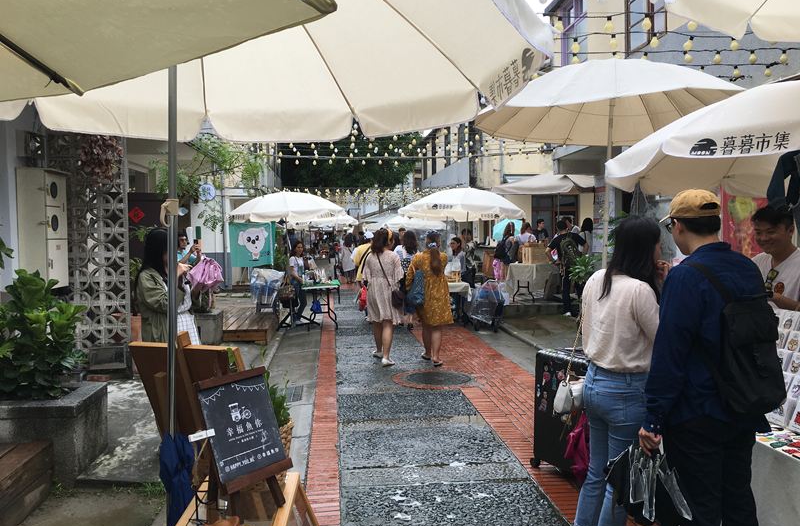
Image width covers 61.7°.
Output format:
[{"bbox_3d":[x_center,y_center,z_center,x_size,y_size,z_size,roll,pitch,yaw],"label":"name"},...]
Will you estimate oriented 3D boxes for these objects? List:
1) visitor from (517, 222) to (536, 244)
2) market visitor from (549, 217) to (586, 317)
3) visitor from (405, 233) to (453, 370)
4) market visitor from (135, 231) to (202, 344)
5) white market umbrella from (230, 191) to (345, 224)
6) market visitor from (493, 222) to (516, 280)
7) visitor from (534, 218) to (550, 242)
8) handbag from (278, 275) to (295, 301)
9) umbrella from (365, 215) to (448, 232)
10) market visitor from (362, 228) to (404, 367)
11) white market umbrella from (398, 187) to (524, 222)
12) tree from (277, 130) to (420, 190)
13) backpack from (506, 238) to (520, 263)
[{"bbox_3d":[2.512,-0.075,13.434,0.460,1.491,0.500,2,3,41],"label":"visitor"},{"bbox_3d":[2.999,0.091,12.000,0.620,1.700,0.500,0,2,-12],"label":"market visitor"},{"bbox_3d":[0.358,0.420,8.086,0.520,1.585,0.450,0,3,3],"label":"visitor"},{"bbox_3d":[-1.804,0.504,5.200,0.500,1.540,0.480,0,2,-7],"label":"market visitor"},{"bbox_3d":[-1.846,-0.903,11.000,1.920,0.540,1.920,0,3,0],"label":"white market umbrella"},{"bbox_3d":[2.162,-0.044,13.800,0.500,1.580,0.450,2,3,41],"label":"market visitor"},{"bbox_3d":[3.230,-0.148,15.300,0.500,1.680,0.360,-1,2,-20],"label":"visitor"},{"bbox_3d":[-1.913,0.409,11.200,0.300,0.440,0.180,0,3,-6],"label":"handbag"},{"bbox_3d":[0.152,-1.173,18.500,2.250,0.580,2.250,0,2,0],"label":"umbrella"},{"bbox_3d":[-0.184,0.394,8.137,0.480,1.636,0.460,0,3,3],"label":"market visitor"},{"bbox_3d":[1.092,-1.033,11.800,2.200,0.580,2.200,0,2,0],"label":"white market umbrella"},{"bbox_3d":[-2.261,-3.476,30.000,6.800,7.600,6.000,0,2,0],"label":"tree"},{"bbox_3d":[2.219,-0.244,13.100,0.200,0.460,0.280,-2,3,-37],"label":"backpack"}]

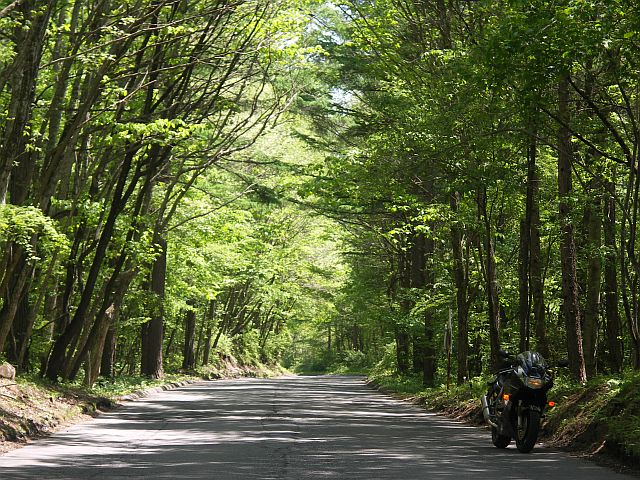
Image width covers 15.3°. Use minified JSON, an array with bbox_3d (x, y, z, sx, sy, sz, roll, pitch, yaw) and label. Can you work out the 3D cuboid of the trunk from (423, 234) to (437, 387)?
[{"bbox_3d":[3.357,2.158,73.115,0.310,4.659,0.310,1,-3,0],"label":"trunk"}]

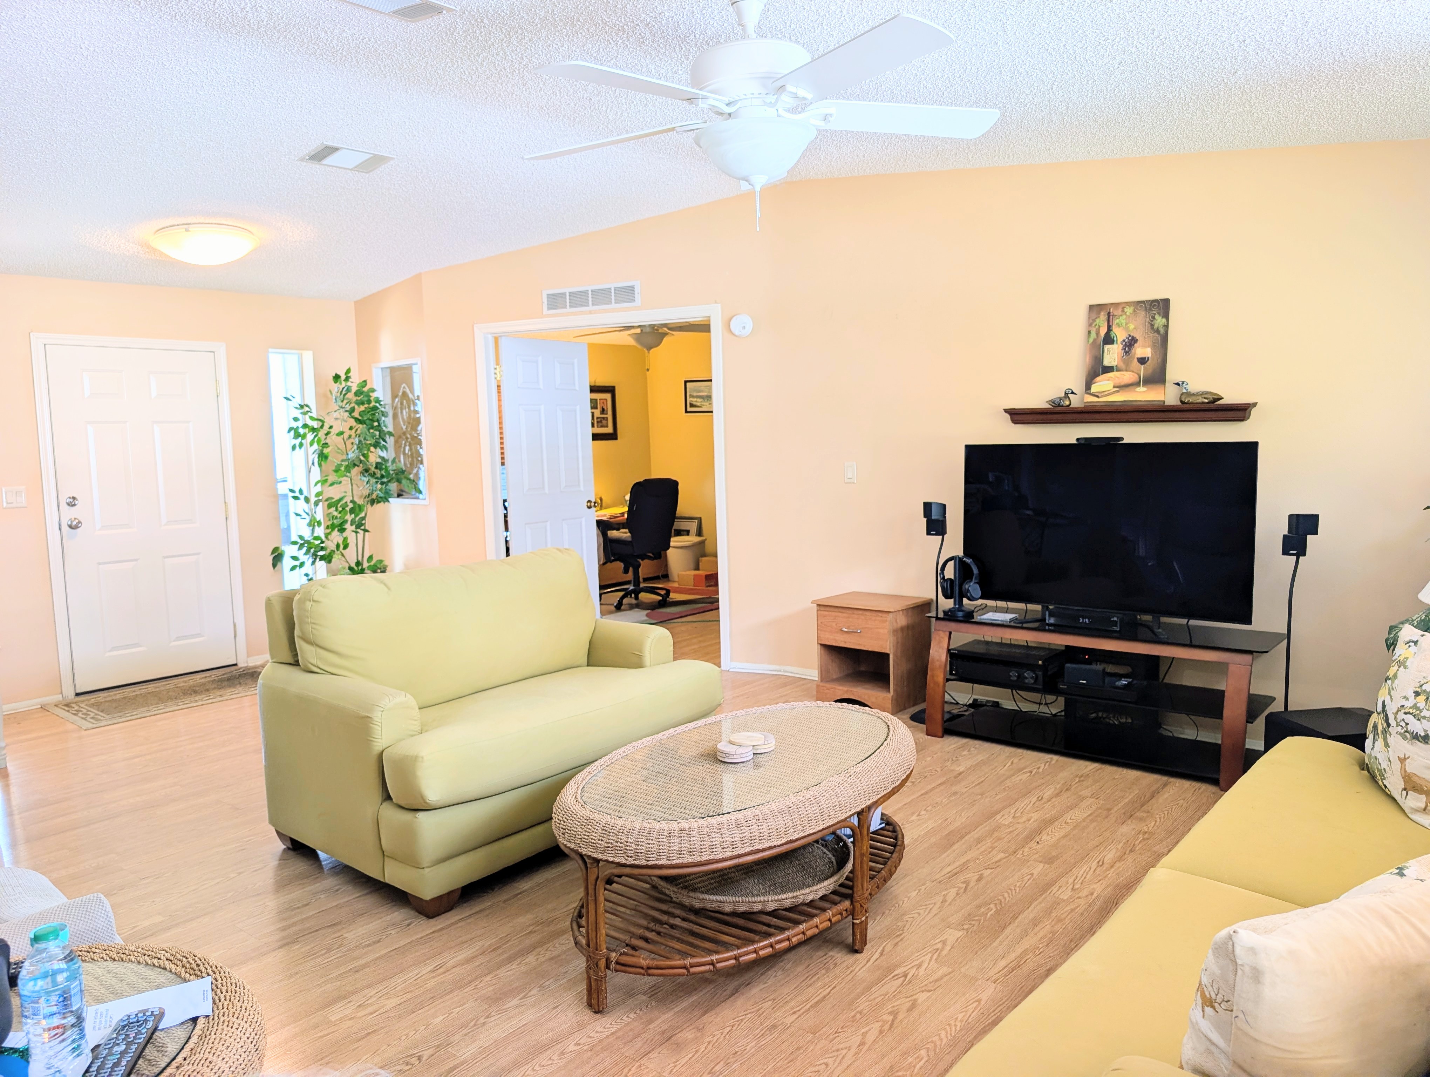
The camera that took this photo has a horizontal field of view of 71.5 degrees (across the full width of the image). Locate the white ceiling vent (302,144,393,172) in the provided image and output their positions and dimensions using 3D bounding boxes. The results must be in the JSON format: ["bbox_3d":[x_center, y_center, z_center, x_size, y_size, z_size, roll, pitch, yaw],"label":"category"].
[{"bbox_3d":[-1.661,-1.703,4.481,0.215,0.030,0.338,-6,1,44],"label":"white ceiling vent"}]

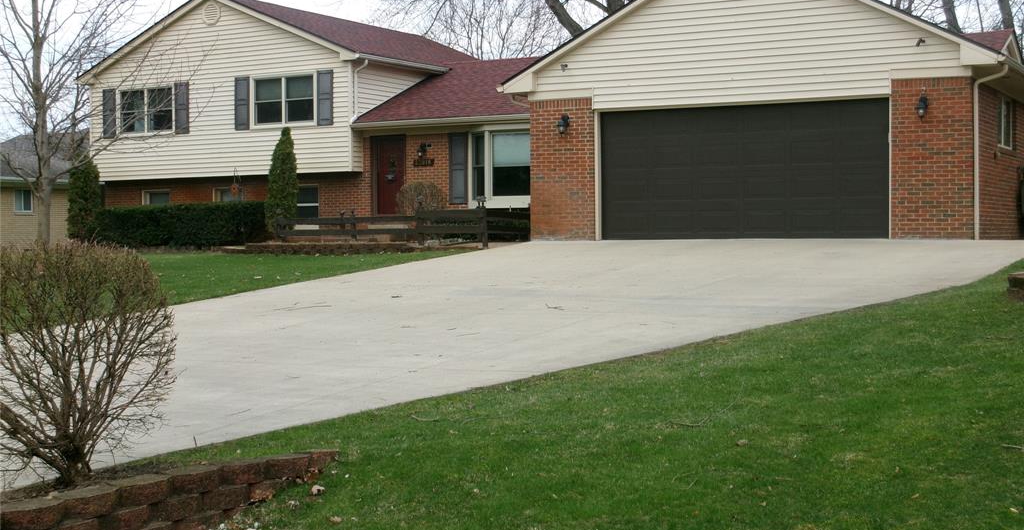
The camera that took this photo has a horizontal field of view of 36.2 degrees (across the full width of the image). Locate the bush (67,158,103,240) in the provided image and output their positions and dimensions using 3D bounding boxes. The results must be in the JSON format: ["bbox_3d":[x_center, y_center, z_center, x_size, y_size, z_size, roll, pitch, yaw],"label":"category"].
[{"bbox_3d":[-10.778,-1.626,39.526,0.908,2.168,0.908,0,1,32],"label":"bush"}]

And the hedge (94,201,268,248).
[{"bbox_3d":[-7.966,-0.946,37.654,4.598,1.036,1.150,0,1,32],"label":"hedge"}]

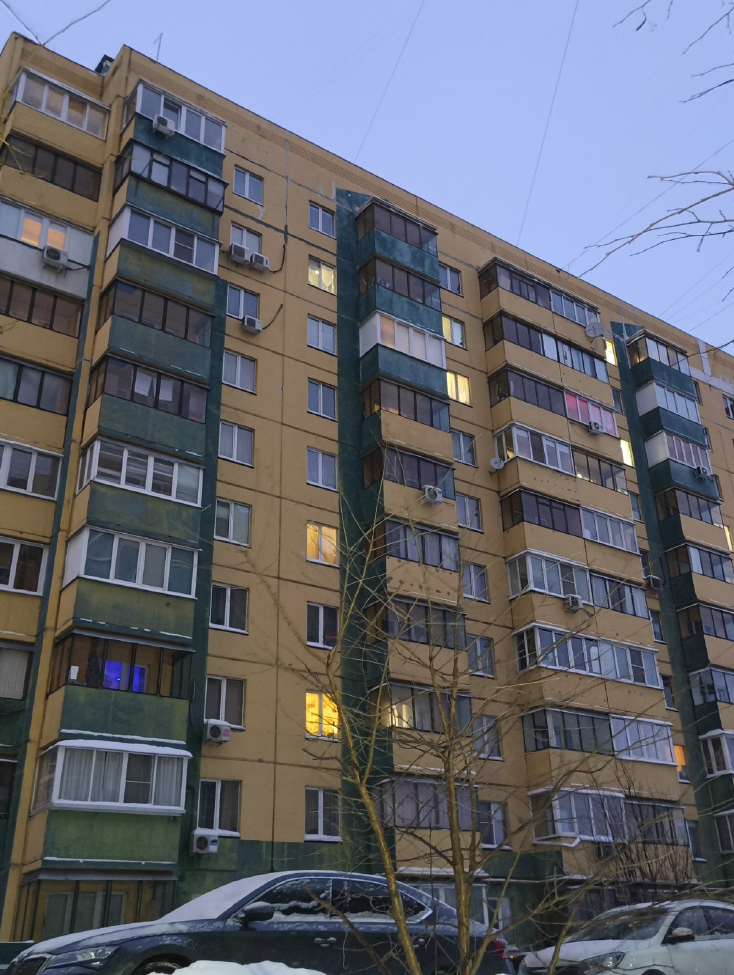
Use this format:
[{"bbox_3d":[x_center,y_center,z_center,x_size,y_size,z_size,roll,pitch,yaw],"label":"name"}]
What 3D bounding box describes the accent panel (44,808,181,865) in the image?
[{"bbox_3d":[-5.950,8.254,20.352,3.250,1.090,0.150,16,-31,-32],"label":"accent panel"}]

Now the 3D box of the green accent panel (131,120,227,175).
[{"bbox_3d":[-6.496,-11.785,30.133,3.250,1.200,0.150,16,-31,-32],"label":"green accent panel"}]

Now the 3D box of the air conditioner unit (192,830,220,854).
[{"bbox_3d":[-4.249,9.387,22.833,0.720,0.520,0.300,16,-32,-31],"label":"air conditioner unit"}]

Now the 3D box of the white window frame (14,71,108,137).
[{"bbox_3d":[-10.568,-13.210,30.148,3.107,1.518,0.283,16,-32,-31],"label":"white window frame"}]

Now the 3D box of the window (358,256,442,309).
[{"bbox_3d":[1.396,-8.090,35.897,3.279,1.353,1.200,16,-32,-31],"label":"window"}]

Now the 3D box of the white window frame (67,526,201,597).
[{"bbox_3d":[-6.652,2.372,24.529,3.340,1.416,1.300,16,-32,-31],"label":"white window frame"}]

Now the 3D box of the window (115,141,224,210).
[{"bbox_3d":[-6.877,-10.399,30.398,3.400,1.394,1.252,16,-31,-31],"label":"window"}]

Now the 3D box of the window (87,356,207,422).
[{"bbox_3d":[-6.456,-2.642,25.959,3.168,1.295,1.194,16,-32,-31],"label":"window"}]

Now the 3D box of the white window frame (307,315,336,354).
[{"bbox_3d":[-1.741,-5.850,33.201,1.261,1.423,0.150,16,-32,-31],"label":"white window frame"}]

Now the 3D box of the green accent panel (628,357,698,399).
[{"bbox_3d":[15.277,-5.281,44.399,3.369,1.425,1.130,16,-31,-31],"label":"green accent panel"}]

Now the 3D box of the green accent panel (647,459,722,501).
[{"bbox_3d":[14.763,-0.065,40.101,3.266,1.299,1.140,17,-32,-31],"label":"green accent panel"}]

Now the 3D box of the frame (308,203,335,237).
[{"bbox_3d":[-1.838,-10.731,34.765,1.190,1.340,0.150,16,-31,-32],"label":"frame"}]

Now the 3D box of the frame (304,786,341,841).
[{"bbox_3d":[-1.298,9.577,25.421,1.191,1.394,0.153,16,-31,-31],"label":"frame"}]

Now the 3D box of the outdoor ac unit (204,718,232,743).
[{"bbox_3d":[-4.172,6.874,24.209,0.720,0.520,0.300,16,-32,-31],"label":"outdoor ac unit"}]

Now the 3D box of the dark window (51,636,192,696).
[{"bbox_3d":[-6.437,4.928,22.978,3.328,1.323,1.252,16,-31,-31],"label":"dark window"}]

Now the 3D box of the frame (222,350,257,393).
[{"bbox_3d":[-4.395,-4.003,29.913,1.242,1.394,0.153,16,-31,-31],"label":"frame"}]

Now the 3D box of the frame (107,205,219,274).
[{"bbox_3d":[-6.678,-7.758,28.467,3.318,1.423,1.160,16,-32,-31],"label":"frame"}]

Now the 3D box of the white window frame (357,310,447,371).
[{"bbox_3d":[1.431,-5.420,33.566,3.297,1.554,1.144,16,-32,-31],"label":"white window frame"}]

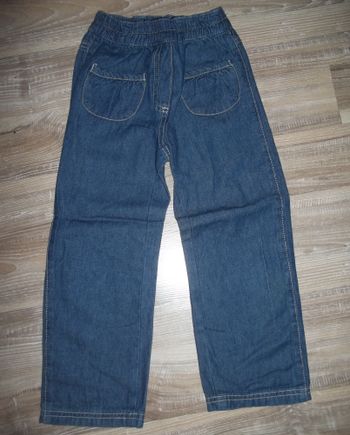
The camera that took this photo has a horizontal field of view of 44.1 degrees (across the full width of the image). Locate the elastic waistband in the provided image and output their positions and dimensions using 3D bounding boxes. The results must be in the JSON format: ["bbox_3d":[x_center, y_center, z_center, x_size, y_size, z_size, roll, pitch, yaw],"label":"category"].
[{"bbox_3d":[-0.026,-0.336,0.763,0.255,0.027,0.061,-1,81,0],"label":"elastic waistband"}]

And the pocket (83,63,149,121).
[{"bbox_3d":[-0.104,-0.216,0.744,0.102,0.013,0.095,3,81,1],"label":"pocket"}]

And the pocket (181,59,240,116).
[{"bbox_3d":[0.062,-0.224,0.745,0.097,0.013,0.095,-5,81,-1],"label":"pocket"}]

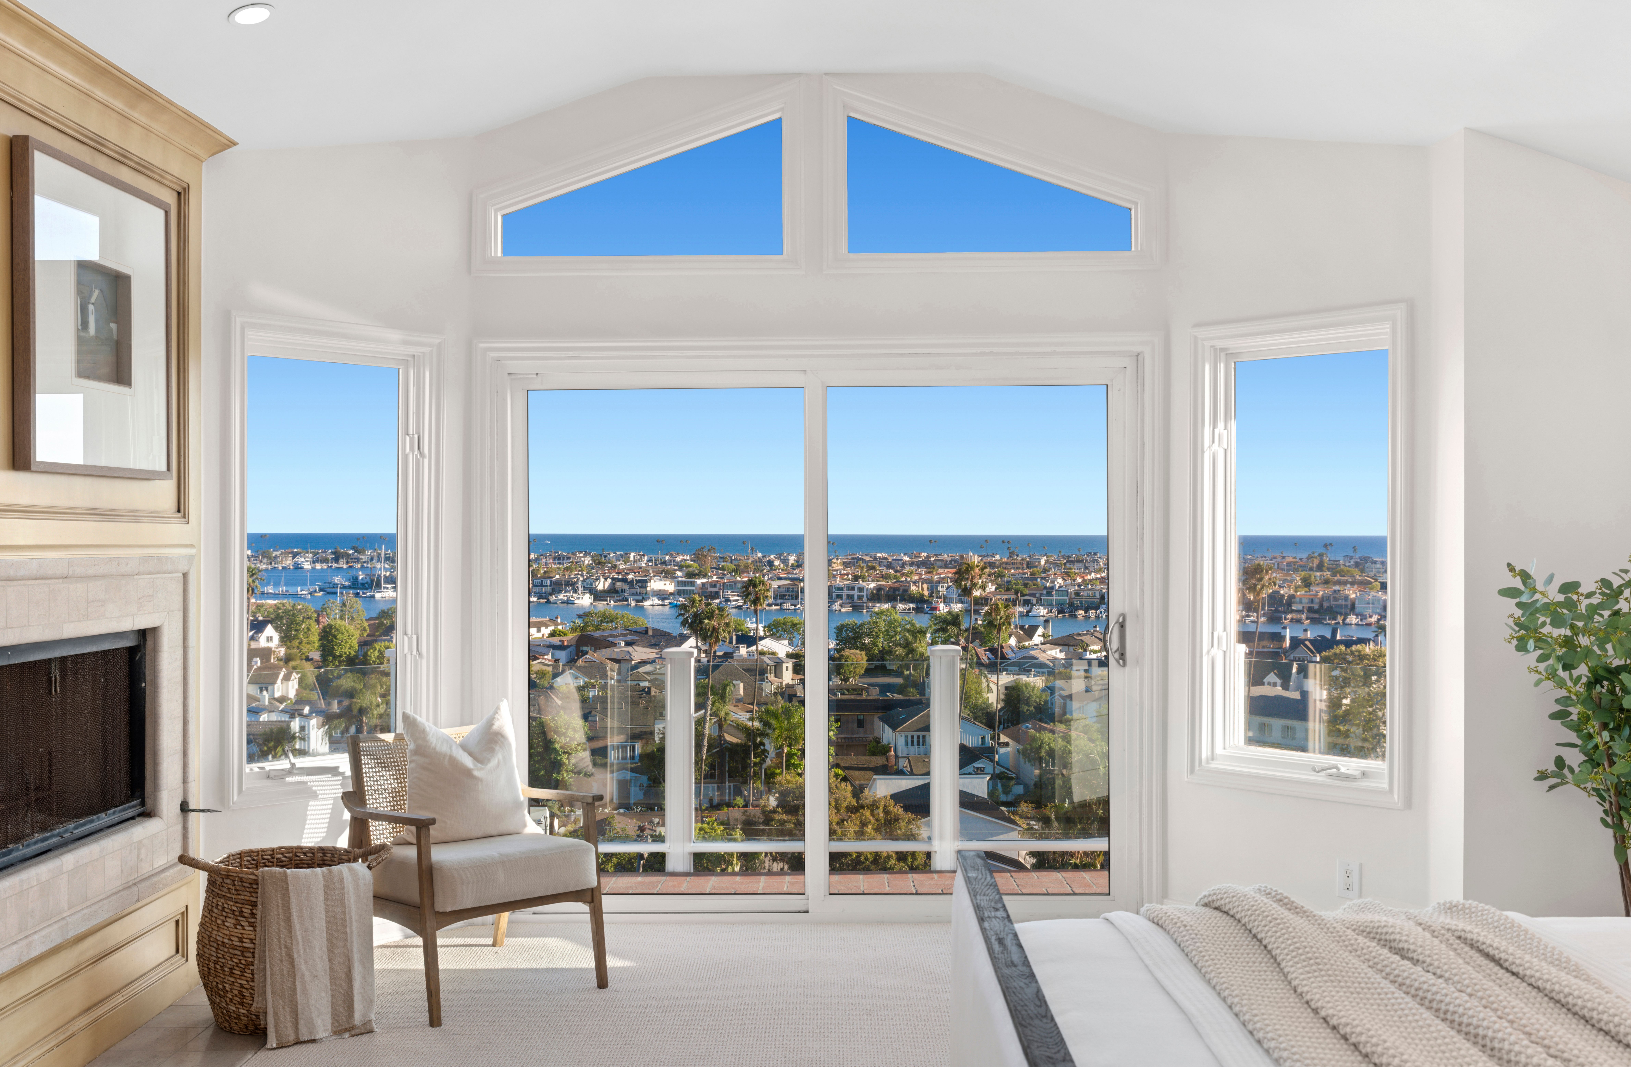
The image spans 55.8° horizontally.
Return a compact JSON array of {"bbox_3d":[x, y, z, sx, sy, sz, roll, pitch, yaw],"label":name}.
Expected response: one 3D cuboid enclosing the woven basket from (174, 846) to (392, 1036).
[{"bbox_3d":[-1.528,1.153,4.430,0.580,0.465,0.490,0,0,-17],"label":"woven basket"}]

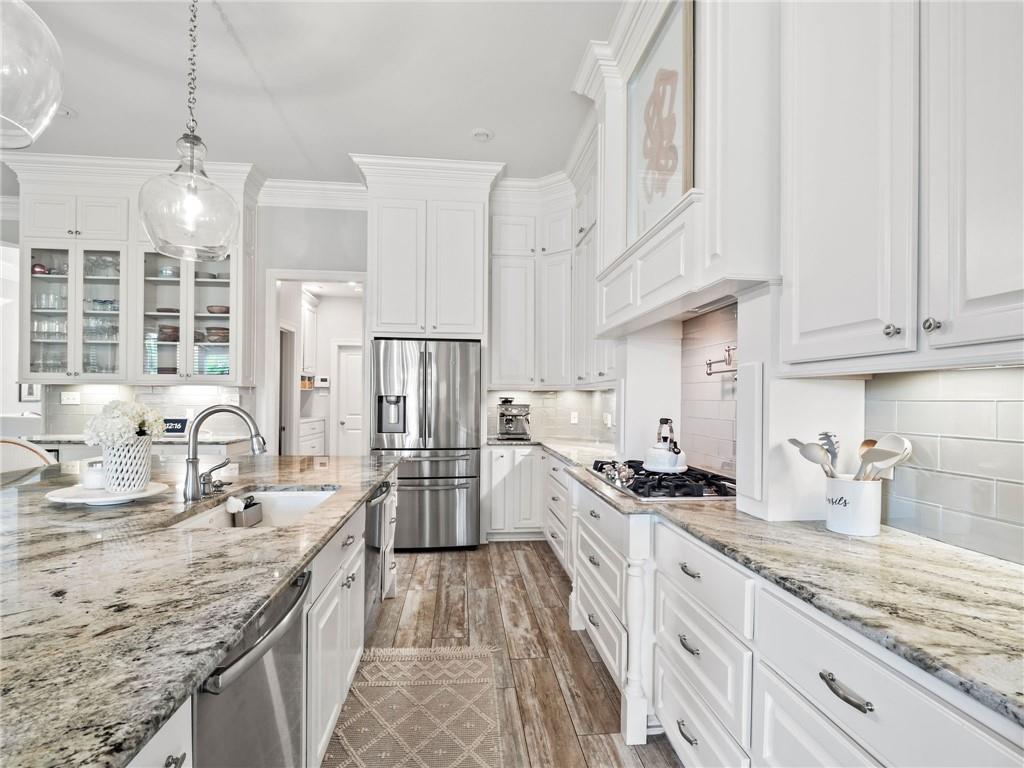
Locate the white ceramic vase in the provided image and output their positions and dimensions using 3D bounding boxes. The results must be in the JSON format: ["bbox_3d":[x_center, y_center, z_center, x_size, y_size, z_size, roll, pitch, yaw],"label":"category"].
[{"bbox_3d":[-1.470,0.303,1.811,0.148,0.202,0.148,0,-1,-7],"label":"white ceramic vase"}]

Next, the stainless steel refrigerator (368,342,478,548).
[{"bbox_3d":[-0.767,0.545,4.402,0.920,1.790,0.840,0,-1,-6],"label":"stainless steel refrigerator"}]

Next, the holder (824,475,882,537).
[{"bbox_3d":[1.101,0.387,1.525,0.142,0.168,0.142,0,-1,-6],"label":"holder"}]

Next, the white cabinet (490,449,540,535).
[{"bbox_3d":[-0.005,0.970,4.625,0.480,0.780,0.600,0,-1,-6],"label":"white cabinet"}]

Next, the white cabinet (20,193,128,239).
[{"bbox_3d":[-3.788,-1.443,4.232,0.850,0.395,0.320,0,-1,-7],"label":"white cabinet"}]

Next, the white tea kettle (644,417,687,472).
[{"bbox_3d":[0.772,0.302,2.390,0.216,0.255,0.220,0,-1,-7],"label":"white tea kettle"}]

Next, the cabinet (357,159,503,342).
[{"bbox_3d":[-0.775,-1.188,4.521,1.260,1.560,0.700,0,-1,-6],"label":"cabinet"}]

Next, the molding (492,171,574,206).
[{"bbox_3d":[0.186,-1.781,4.361,0.750,0.235,0.330,0,-1,-7],"label":"molding"}]

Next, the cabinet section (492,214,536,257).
[{"bbox_3d":[0.009,-1.491,4.929,0.444,0.441,0.320,0,-1,-6],"label":"cabinet section"}]

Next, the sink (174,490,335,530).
[{"bbox_3d":[-0.960,0.609,1.854,0.430,0.220,0.700,0,-1,-6],"label":"sink"}]

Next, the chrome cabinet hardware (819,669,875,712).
[{"bbox_3d":[0.659,0.612,0.942,0.030,0.019,0.116,0,-1,-7],"label":"chrome cabinet hardware"}]

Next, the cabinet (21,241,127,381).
[{"bbox_3d":[-3.897,-0.649,4.372,0.890,1.230,0.350,0,-1,-6],"label":"cabinet"}]

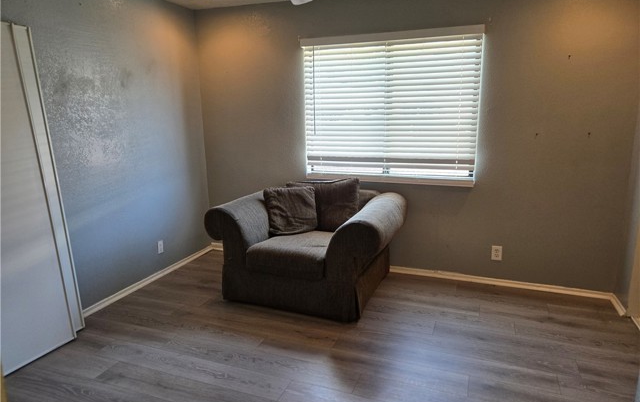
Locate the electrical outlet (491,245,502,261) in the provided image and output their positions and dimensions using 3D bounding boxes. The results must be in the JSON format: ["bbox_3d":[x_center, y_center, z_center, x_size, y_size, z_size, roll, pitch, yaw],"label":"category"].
[{"bbox_3d":[1.488,0.443,3.571,0.072,0.117,0.012,4,13,20],"label":"electrical outlet"}]

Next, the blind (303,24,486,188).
[{"bbox_3d":[0.567,-0.781,3.664,1.530,1.250,0.100,4,13,20],"label":"blind"}]

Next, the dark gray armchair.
[{"bbox_3d":[-0.081,0.345,3.566,1.420,0.800,0.950,4,13,20],"label":"dark gray armchair"}]

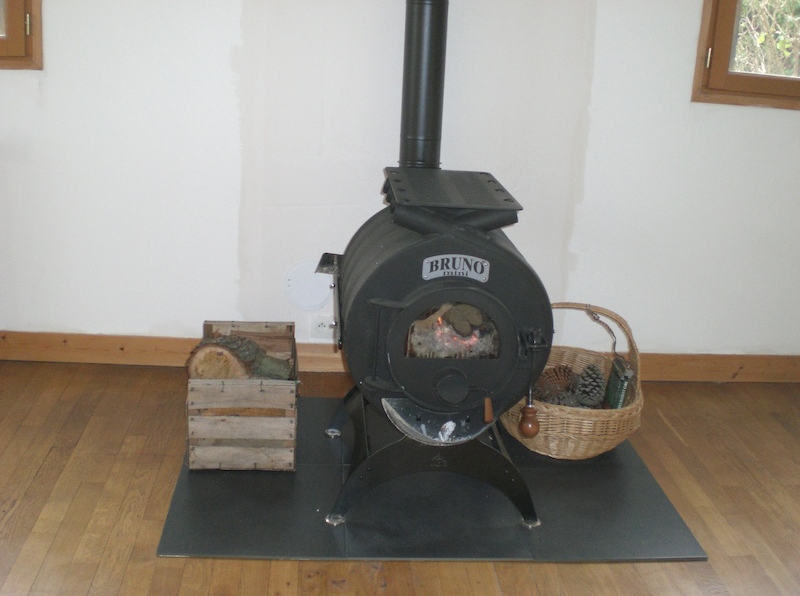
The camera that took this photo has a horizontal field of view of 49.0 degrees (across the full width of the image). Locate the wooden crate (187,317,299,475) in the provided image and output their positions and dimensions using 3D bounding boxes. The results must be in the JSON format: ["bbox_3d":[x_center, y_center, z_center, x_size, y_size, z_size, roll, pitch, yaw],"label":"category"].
[{"bbox_3d":[-0.460,0.279,2.626,0.297,0.276,0.462,1,18,-8],"label":"wooden crate"}]

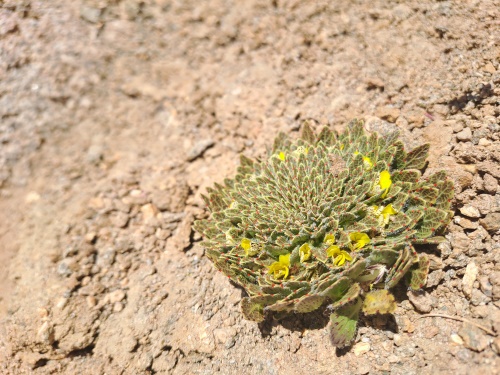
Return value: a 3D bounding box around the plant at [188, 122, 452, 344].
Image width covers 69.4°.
[{"bbox_3d":[0.023,0.009,0.130,0.086,0.034,0.090,-15,44,0],"label":"plant"}]

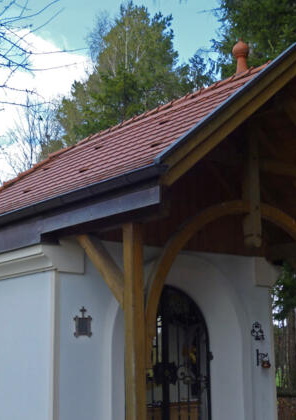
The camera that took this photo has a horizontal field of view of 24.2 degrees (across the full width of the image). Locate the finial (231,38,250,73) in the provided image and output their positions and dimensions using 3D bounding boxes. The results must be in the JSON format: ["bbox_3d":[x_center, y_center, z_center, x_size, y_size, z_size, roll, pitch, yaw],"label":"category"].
[{"bbox_3d":[1.037,-1.714,7.711,0.181,0.434,0.181,-1,-11,0],"label":"finial"}]

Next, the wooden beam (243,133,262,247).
[{"bbox_3d":[1.106,-0.247,7.413,0.125,1.337,0.125,8,-14,-38],"label":"wooden beam"}]

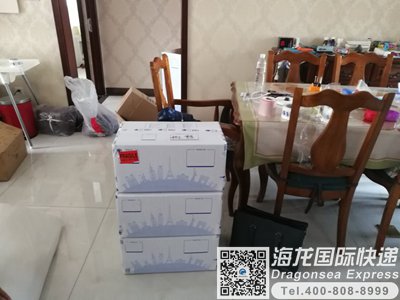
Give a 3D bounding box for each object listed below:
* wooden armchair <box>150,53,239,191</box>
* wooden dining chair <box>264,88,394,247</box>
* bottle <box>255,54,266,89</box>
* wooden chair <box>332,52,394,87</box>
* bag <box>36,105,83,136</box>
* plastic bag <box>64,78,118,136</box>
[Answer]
[{"bbox_3d":[-0.027,-0.111,2.139,0.580,0.965,0.550,5,26,6],"label":"wooden armchair"},{"bbox_3d":[0.648,0.066,1.818,0.485,0.990,0.606,4,26,4],"label":"wooden dining chair"},{"bbox_3d":[0.429,-0.536,2.165,0.066,0.235,0.066,2,25,0],"label":"bottle"},{"bbox_3d":[1.236,-0.183,2.364,0.460,0.970,0.560,1,25,-1],"label":"wooden chair"},{"bbox_3d":[-1.476,-0.324,3.332,0.410,0.250,0.310,0,25,-3],"label":"bag"},{"bbox_3d":[-1.107,-0.457,3.263,0.450,0.570,0.330,-1,25,-5],"label":"plastic bag"}]

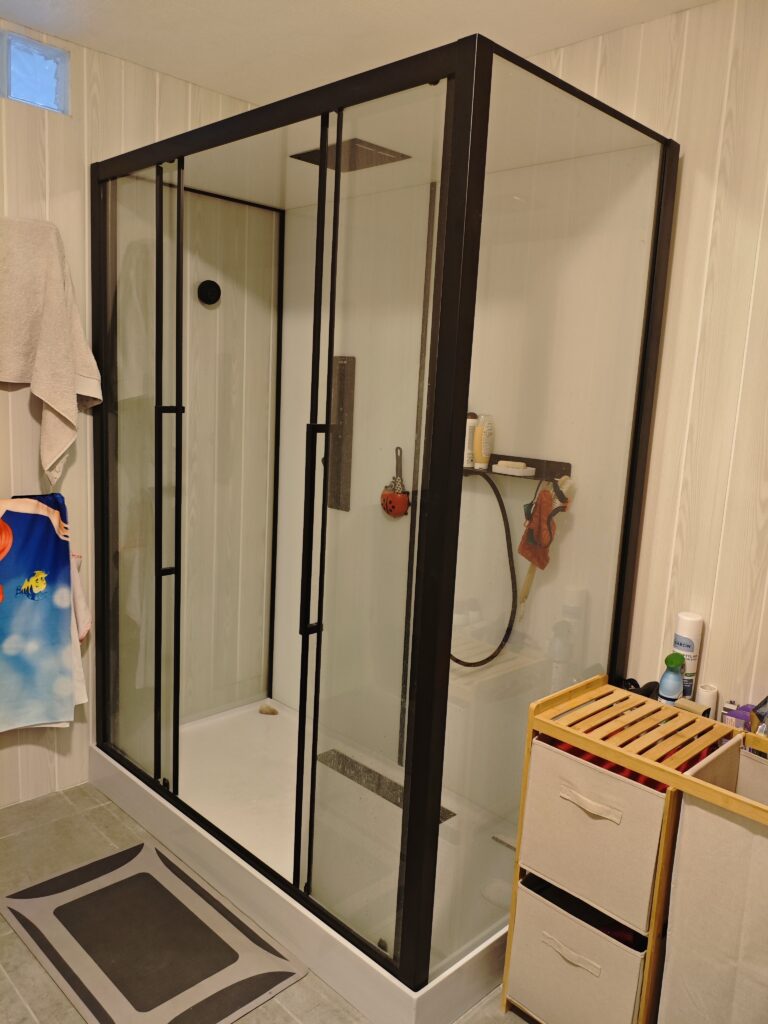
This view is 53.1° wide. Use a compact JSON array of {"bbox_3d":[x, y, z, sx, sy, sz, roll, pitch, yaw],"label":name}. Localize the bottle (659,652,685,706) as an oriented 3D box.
[{"bbox_3d":[0.766,0.494,2.055,0.060,0.232,0.060,-2,11,-30],"label":"bottle"}]

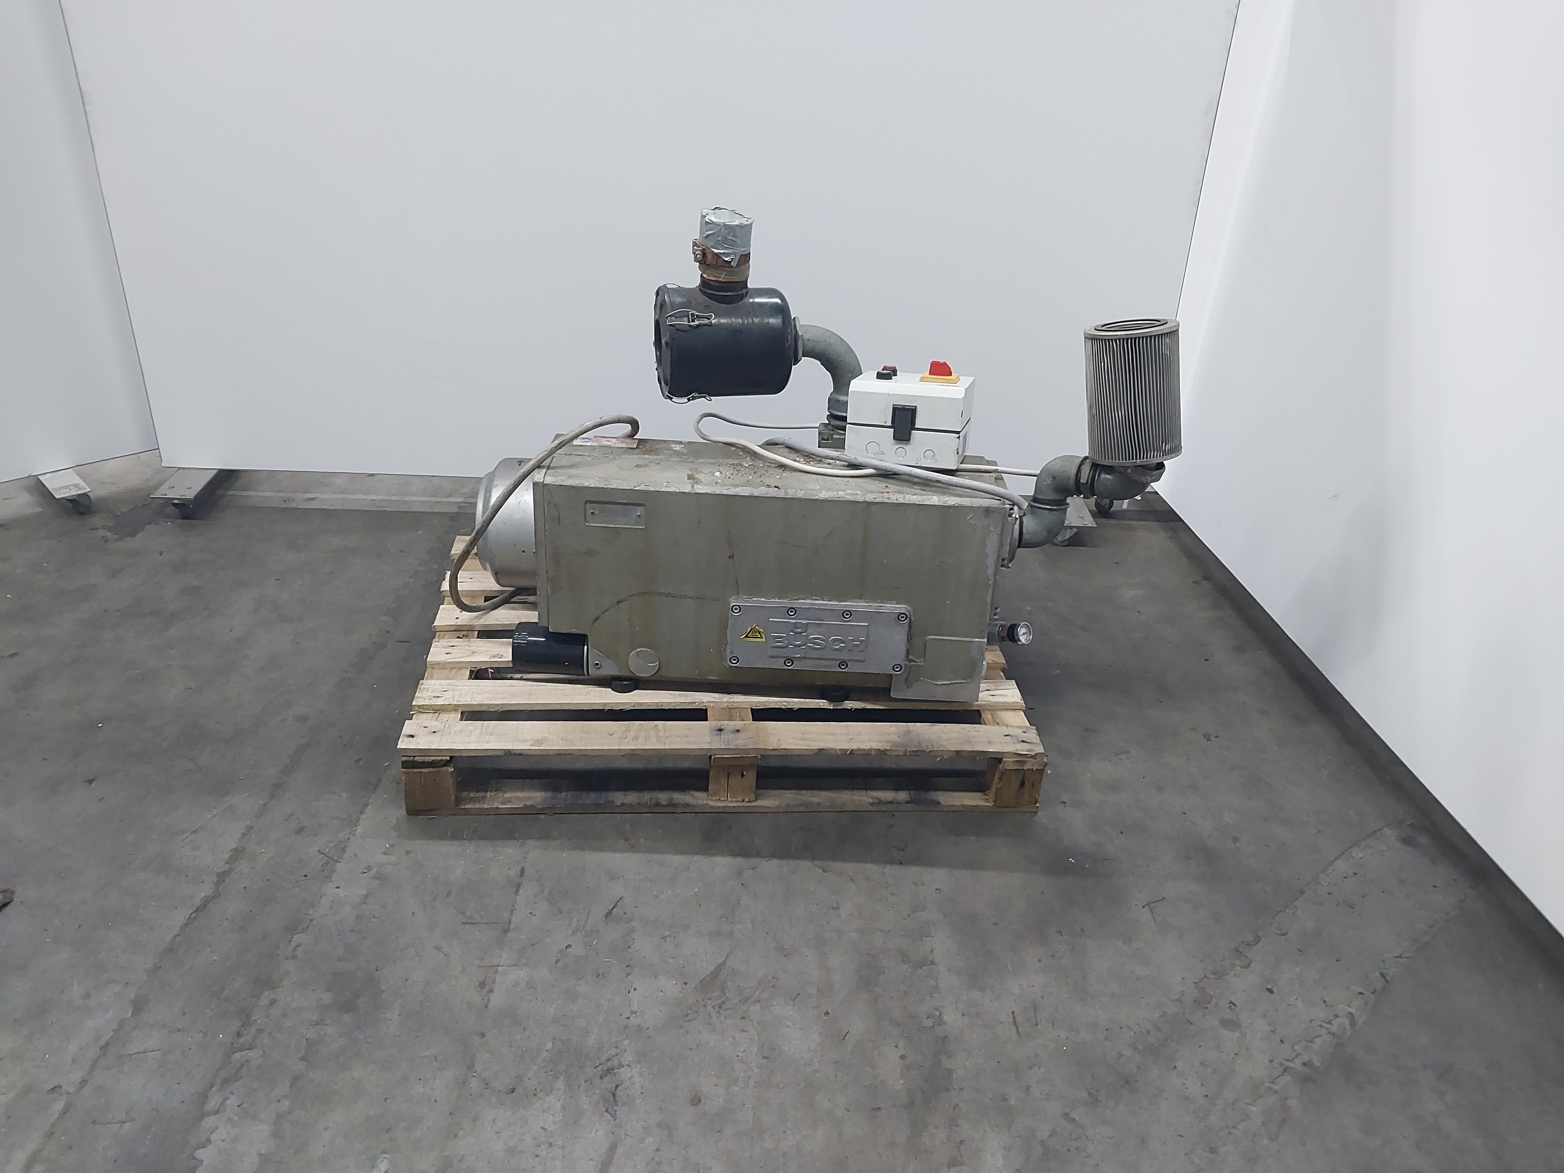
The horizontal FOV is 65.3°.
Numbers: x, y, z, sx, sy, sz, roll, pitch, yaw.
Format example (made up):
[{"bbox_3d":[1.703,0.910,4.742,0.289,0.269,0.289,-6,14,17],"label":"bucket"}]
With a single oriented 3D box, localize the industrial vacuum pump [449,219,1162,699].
[{"bbox_3d":[0.055,-0.264,2.376,1.370,0.885,0.450,4,30,-3],"label":"industrial vacuum pump"}]

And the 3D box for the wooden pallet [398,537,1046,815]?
[{"bbox_3d":[-0.134,0.163,2.640,1.200,0.146,0.814,1,30,-7],"label":"wooden pallet"}]

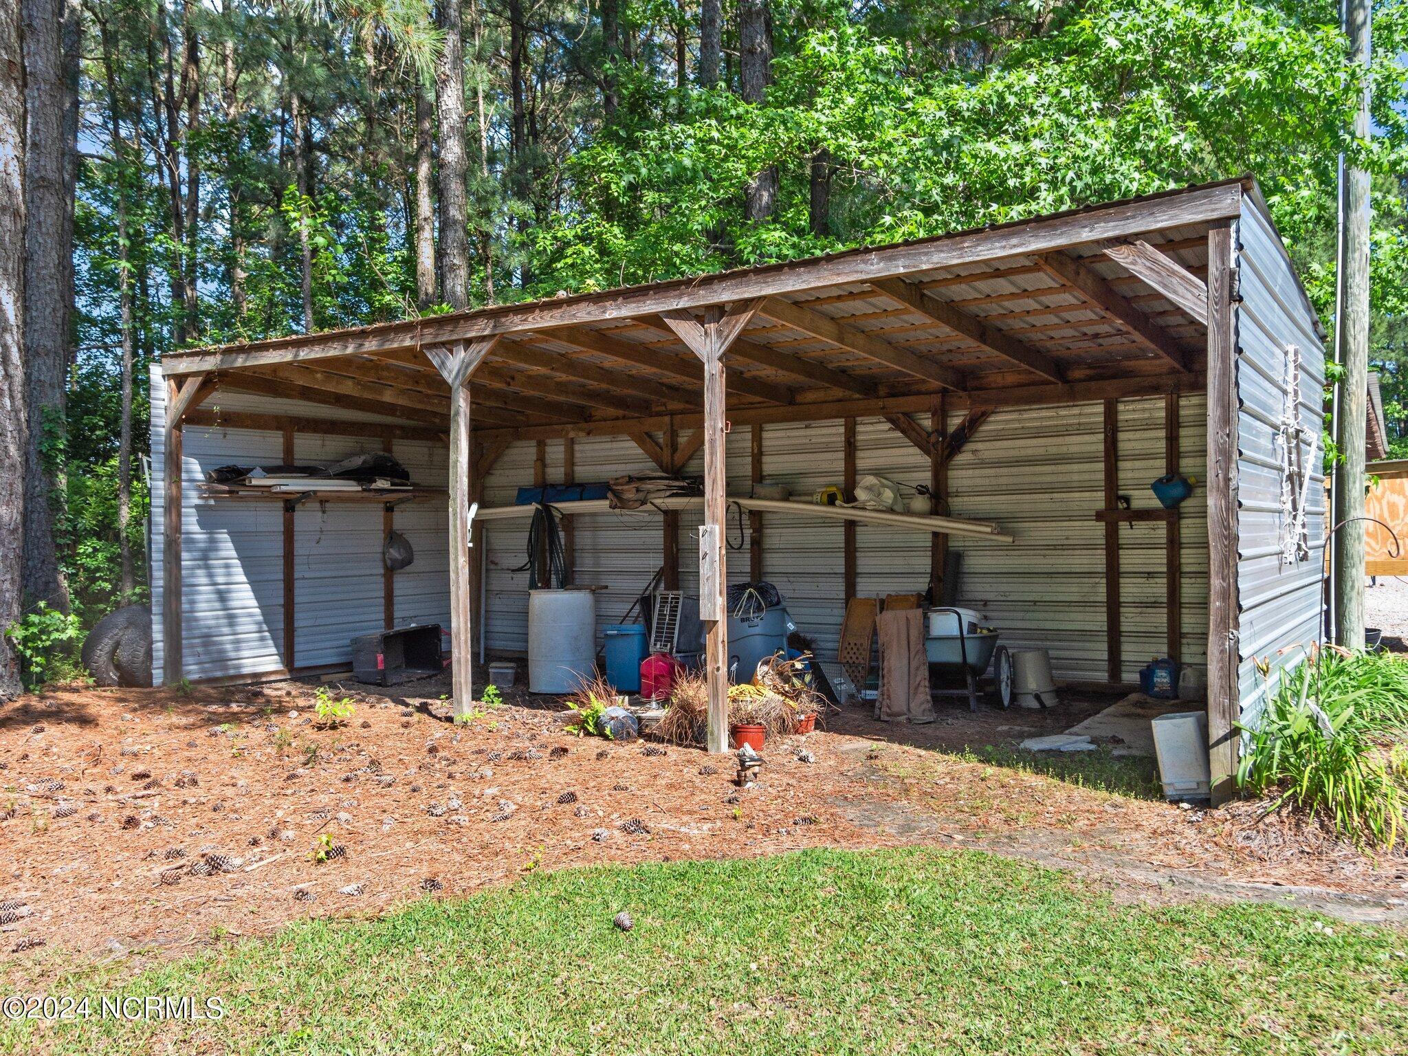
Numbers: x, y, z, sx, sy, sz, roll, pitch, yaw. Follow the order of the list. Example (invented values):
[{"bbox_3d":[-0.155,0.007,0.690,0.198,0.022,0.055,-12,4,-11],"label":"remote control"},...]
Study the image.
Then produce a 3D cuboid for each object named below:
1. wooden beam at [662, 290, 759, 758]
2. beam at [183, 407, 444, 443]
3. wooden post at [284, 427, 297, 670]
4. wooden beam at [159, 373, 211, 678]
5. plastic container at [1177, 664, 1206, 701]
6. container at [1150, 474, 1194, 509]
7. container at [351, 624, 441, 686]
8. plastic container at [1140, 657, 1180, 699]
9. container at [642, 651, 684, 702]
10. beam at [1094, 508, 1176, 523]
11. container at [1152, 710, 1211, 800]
[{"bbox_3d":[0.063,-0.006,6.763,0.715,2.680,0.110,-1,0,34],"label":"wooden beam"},{"bbox_3d":[-3.551,-1.001,11.280,0.045,0.145,3.600,-1,1,33],"label":"beam"},{"bbox_3d":[-3.983,0.200,10.920,0.045,2.300,0.089,0,0,34],"label":"wooden post"},{"bbox_3d":[-4.429,0.011,9.802,0.570,2.695,0.090,0,0,34],"label":"wooden beam"},{"bbox_3d":[3.568,1.134,8.330,0.185,0.265,0.150,-1,0,33],"label":"plastic container"},{"bbox_3d":[3.551,-0.275,8.620,0.270,0.190,0.130,-36,-19,29],"label":"container"},{"bbox_3d":[-2.854,1.175,10.600,0.380,0.450,0.970,-1,0,19],"label":"container"},{"bbox_3d":[3.383,1.100,8.462,0.235,0.300,0.180,-1,0,15],"label":"plastic container"},{"bbox_3d":[-0.325,1.182,9.260,0.250,0.375,0.340,-1,0,20],"label":"container"},{"bbox_3d":[3.310,-0.091,8.716,0.604,0.091,0.038,-1,0,34],"label":"beam"},{"bbox_3d":[2.279,1.066,5.359,0.200,0.370,0.240,-12,-6,33],"label":"container"}]

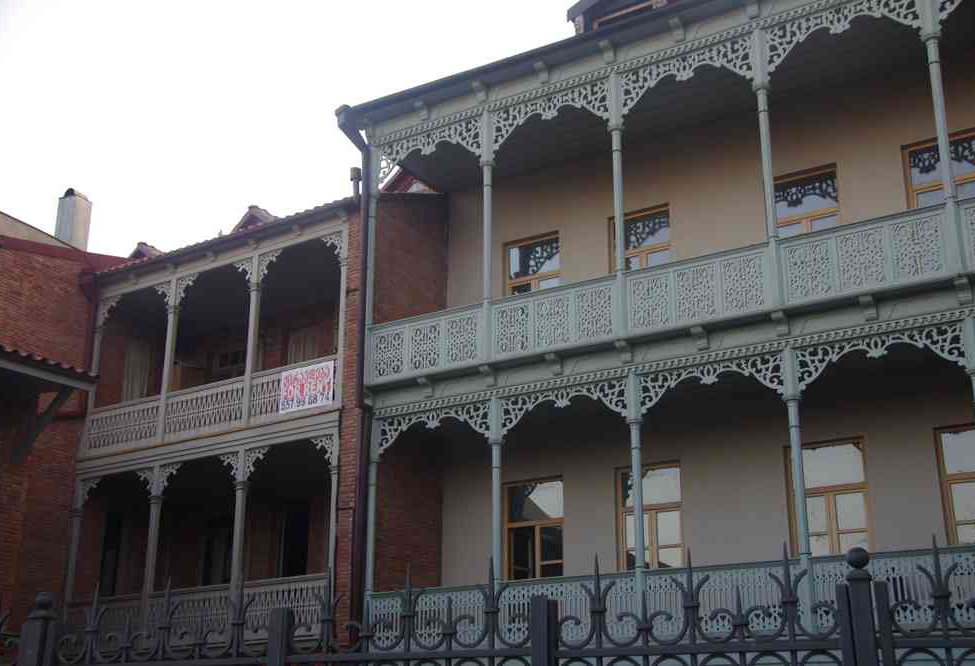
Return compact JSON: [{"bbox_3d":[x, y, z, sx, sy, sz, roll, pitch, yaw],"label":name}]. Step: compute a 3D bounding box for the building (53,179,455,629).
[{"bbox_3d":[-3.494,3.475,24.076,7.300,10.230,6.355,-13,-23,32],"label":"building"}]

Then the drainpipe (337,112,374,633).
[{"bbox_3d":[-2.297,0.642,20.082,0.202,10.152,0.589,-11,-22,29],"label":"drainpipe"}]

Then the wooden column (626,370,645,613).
[{"bbox_3d":[2.200,2.432,17.264,0.202,3.797,0.202,-11,-22,29],"label":"wooden column"}]

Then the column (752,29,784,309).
[{"bbox_3d":[4.115,-2.497,17.370,0.233,4.479,0.233,-11,-22,29],"label":"column"}]

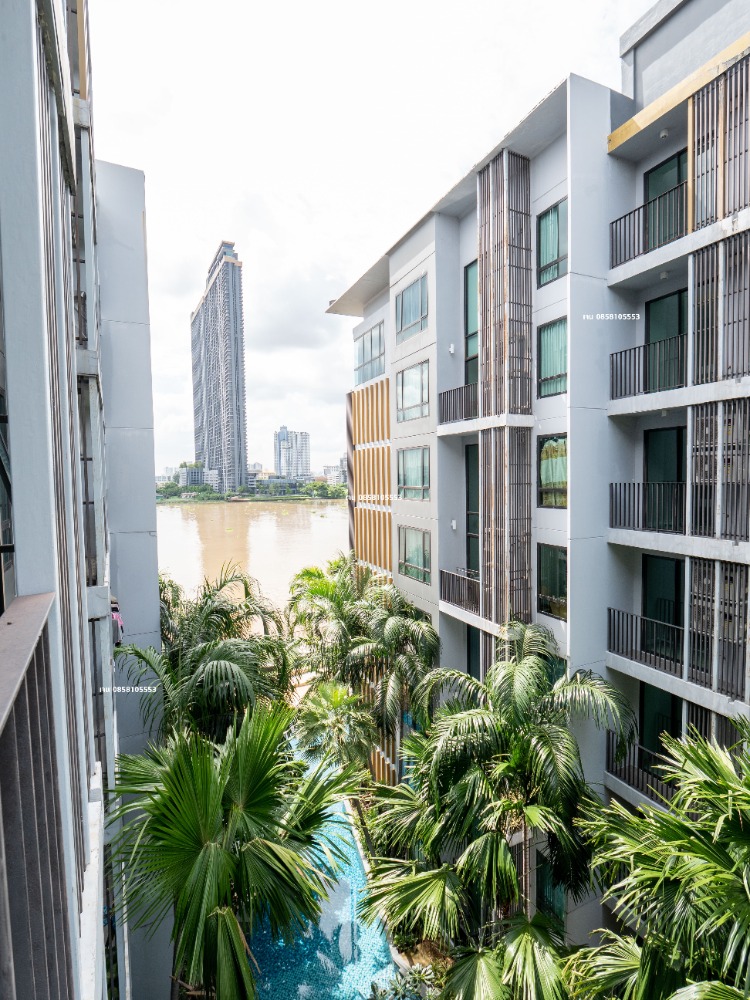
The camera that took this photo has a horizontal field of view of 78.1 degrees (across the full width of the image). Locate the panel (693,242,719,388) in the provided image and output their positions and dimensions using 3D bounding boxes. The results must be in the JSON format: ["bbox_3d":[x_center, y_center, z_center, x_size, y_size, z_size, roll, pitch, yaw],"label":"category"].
[{"bbox_3d":[6.162,-3.461,8.605,0.080,2.420,0.500,-2,3,-26],"label":"panel"}]

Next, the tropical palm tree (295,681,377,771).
[{"bbox_3d":[-1.624,10.087,19.623,3.400,4.200,3.400,-1,2,0],"label":"tropical palm tree"}]

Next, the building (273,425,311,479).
[{"bbox_3d":[-92.817,-47.252,520.000,40.000,71.000,32.000,-1,3,-10],"label":"building"}]

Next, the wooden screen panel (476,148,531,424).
[{"bbox_3d":[3.618,-5.747,12.831,0.950,6.830,1.200,-2,3,-26],"label":"wooden screen panel"}]

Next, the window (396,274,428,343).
[{"bbox_3d":[1.341,-6.692,16.451,0.120,1.900,2.170,-2,3,-26],"label":"window"}]

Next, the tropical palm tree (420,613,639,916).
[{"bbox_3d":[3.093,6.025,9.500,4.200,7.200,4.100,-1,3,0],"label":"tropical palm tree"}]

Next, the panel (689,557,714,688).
[{"bbox_3d":[6.256,2.352,8.866,0.080,2.440,0.480,-2,3,-26],"label":"panel"}]

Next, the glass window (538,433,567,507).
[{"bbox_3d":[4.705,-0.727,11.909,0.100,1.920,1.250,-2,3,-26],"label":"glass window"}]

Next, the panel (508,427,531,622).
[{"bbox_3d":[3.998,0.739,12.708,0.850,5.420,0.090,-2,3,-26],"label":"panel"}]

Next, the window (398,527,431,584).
[{"bbox_3d":[1.420,1.973,16.726,0.100,1.860,2.200,-2,3,-26],"label":"window"}]

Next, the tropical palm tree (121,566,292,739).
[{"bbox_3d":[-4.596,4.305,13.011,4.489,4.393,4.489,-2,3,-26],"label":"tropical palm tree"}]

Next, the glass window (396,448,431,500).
[{"bbox_3d":[1.375,-0.913,16.365,0.180,1.843,2.237,-2,3,-26],"label":"glass window"}]

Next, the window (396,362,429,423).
[{"bbox_3d":[1.390,-3.855,16.579,0.120,1.960,2.190,-2,3,-26],"label":"window"}]

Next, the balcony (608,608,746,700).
[{"bbox_3d":[6.402,3.027,9.634,1.000,1.050,2.750,-2,3,-26],"label":"balcony"}]

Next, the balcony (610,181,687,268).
[{"bbox_3d":[6.006,-5.621,9.760,1.000,1.020,1.650,-2,3,-26],"label":"balcony"}]

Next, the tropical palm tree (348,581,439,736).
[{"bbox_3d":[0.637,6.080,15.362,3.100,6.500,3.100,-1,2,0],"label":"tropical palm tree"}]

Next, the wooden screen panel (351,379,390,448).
[{"bbox_3d":[-0.166,-4.016,21.623,0.180,2.680,4.100,-2,3,-26],"label":"wooden screen panel"}]

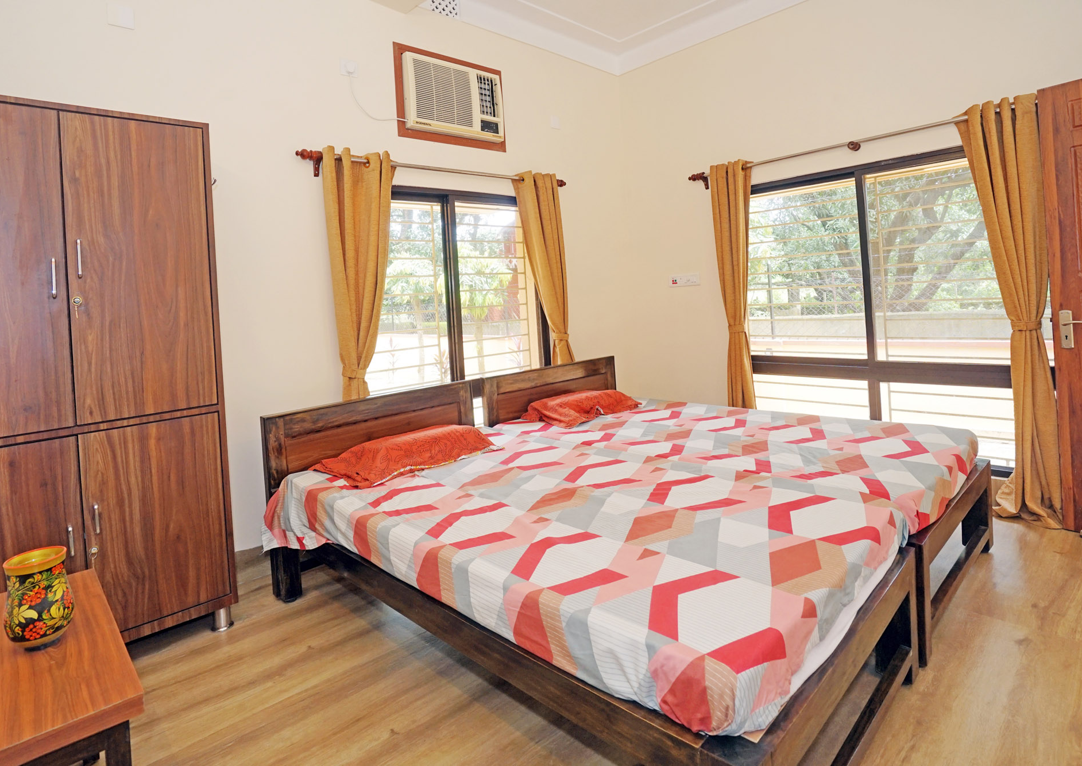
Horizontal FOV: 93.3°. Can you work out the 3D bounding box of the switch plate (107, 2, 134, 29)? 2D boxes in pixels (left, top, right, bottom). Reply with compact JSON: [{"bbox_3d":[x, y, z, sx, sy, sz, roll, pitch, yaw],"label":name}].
[{"bbox_3d":[-1.828,-1.609,2.224,0.092,0.090,0.015,-6,5,-38],"label":"switch plate"}]

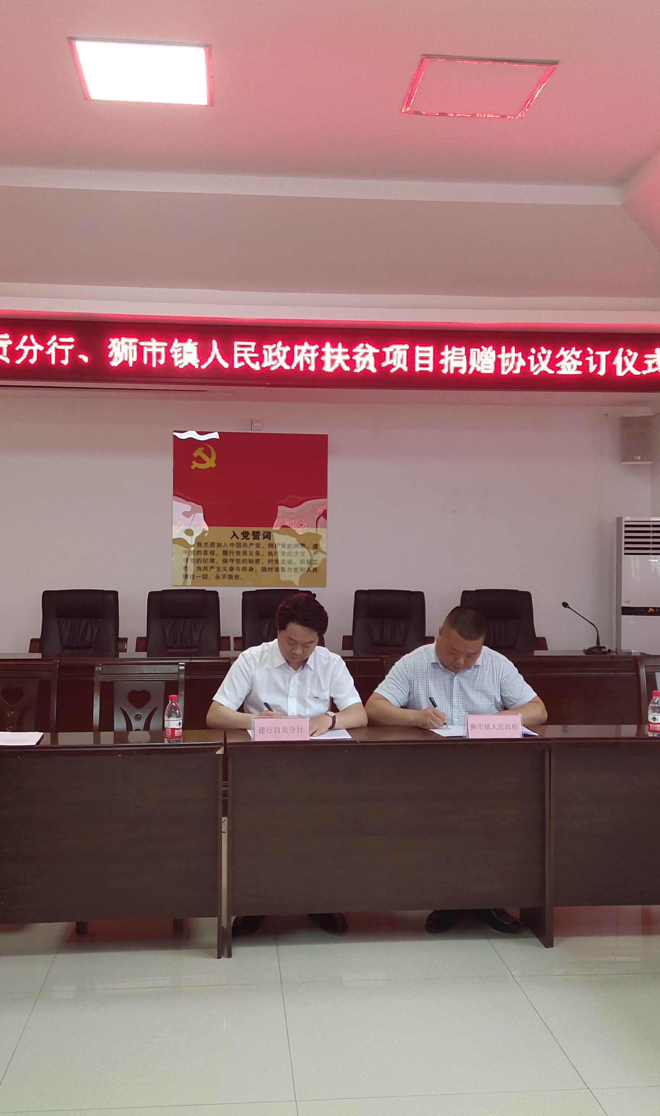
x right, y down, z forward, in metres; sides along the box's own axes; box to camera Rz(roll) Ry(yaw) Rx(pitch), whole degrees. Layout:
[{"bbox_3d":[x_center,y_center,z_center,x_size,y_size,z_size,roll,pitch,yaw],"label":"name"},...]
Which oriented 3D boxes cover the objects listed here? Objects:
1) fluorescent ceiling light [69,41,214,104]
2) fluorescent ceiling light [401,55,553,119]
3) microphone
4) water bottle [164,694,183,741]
[{"bbox_3d":[-0.816,-2.148,4.742,0.600,0.040,0.600,0,0,-5],"label":"fluorescent ceiling light"},{"bbox_3d":[0.670,-2.172,4.959,0.600,0.050,0.600,0,0,-5],"label":"fluorescent ceiling light"},{"bbox_3d":[1.510,0.414,6.337,0.280,0.310,0.140,0,0,15],"label":"microphone"},{"bbox_3d":[-0.582,0.596,4.013,0.066,0.177,0.066,0,0,-5],"label":"water bottle"}]

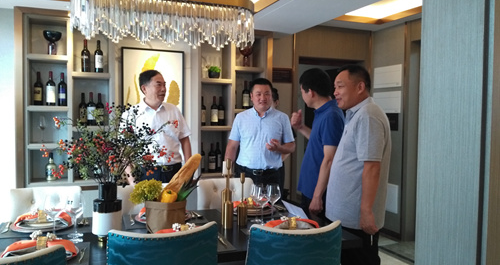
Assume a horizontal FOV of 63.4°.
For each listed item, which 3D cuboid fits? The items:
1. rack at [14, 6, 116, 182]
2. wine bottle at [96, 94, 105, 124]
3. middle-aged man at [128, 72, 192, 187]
[{"bbox_3d":[-1.706,-0.311,3.807,0.808,1.563,0.300,0,3,-22],"label":"rack"},{"bbox_3d":[-1.454,-0.224,3.926,0.075,0.305,0.075,0,3,-22],"label":"wine bottle"},{"bbox_3d":[-0.673,0.386,3.007,0.530,1.692,0.320,-1,3,-27],"label":"middle-aged man"}]

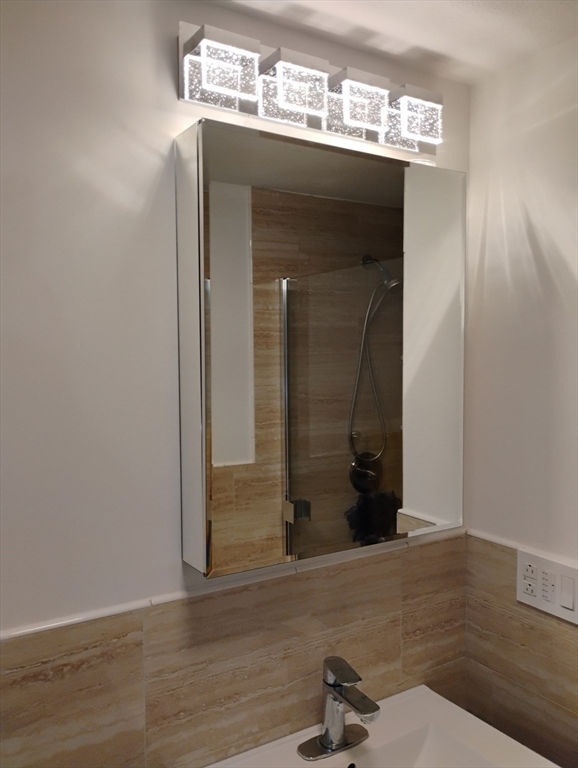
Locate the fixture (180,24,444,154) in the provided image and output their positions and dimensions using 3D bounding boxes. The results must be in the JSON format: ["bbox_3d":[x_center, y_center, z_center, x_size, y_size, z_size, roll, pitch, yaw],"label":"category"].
[{"bbox_3d":[0.081,-0.574,1.228,0.608,0.136,0.090,-2,3,-31],"label":"fixture"}]

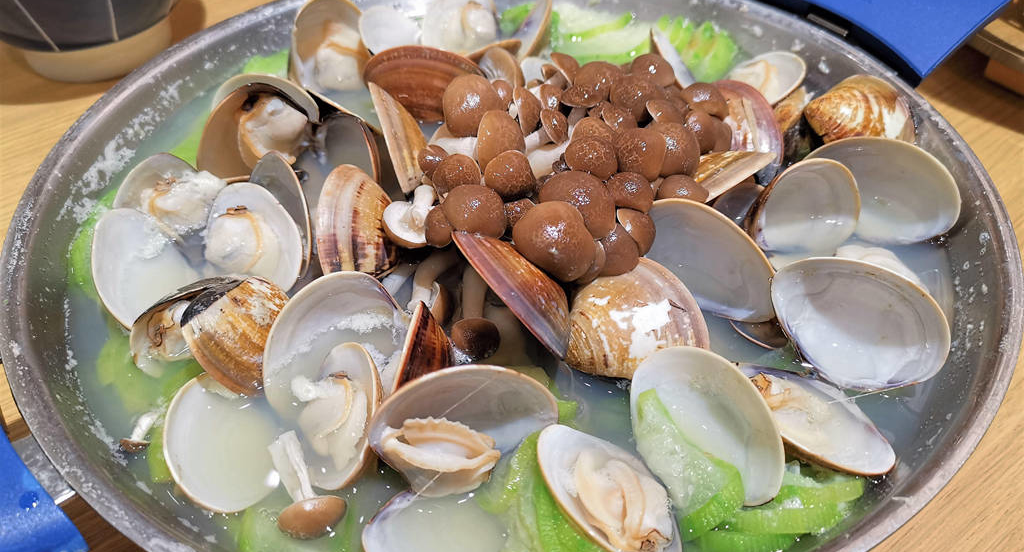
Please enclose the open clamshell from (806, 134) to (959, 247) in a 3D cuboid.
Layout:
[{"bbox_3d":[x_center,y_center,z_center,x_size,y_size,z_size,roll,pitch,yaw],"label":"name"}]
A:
[{"bbox_3d":[0.124,-0.026,0.275,0.052,0.015,0.043,14,62,5],"label":"open clamshell"}]

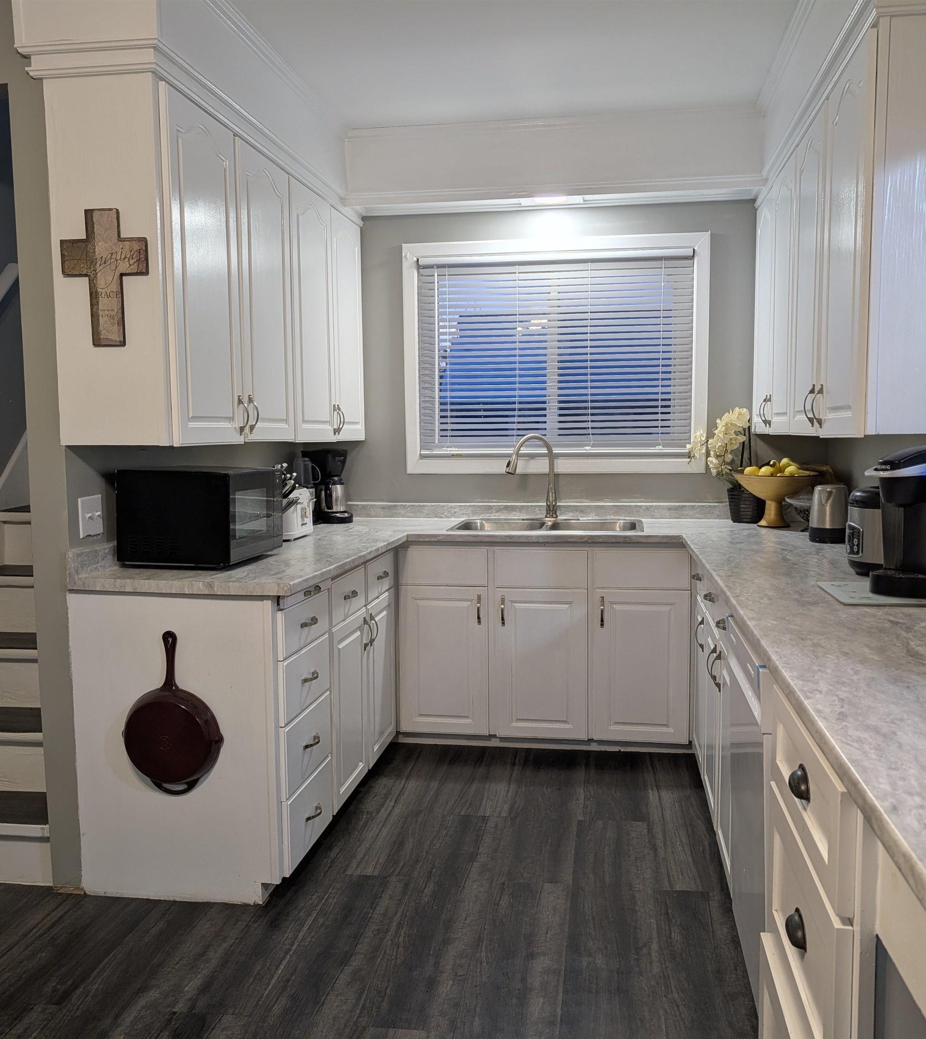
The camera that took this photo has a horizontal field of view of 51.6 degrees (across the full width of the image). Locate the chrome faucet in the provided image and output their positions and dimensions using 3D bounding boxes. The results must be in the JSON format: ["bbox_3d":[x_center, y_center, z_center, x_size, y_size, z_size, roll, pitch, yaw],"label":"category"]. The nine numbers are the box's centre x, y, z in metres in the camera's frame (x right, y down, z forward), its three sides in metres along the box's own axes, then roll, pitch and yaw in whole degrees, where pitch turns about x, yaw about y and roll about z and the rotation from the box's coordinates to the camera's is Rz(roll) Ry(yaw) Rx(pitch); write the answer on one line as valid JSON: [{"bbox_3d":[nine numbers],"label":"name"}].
[{"bbox_3d":[0.309,-0.187,4.260,0.250,0.385,0.070,-2,5,-19],"label":"chrome faucet"}]

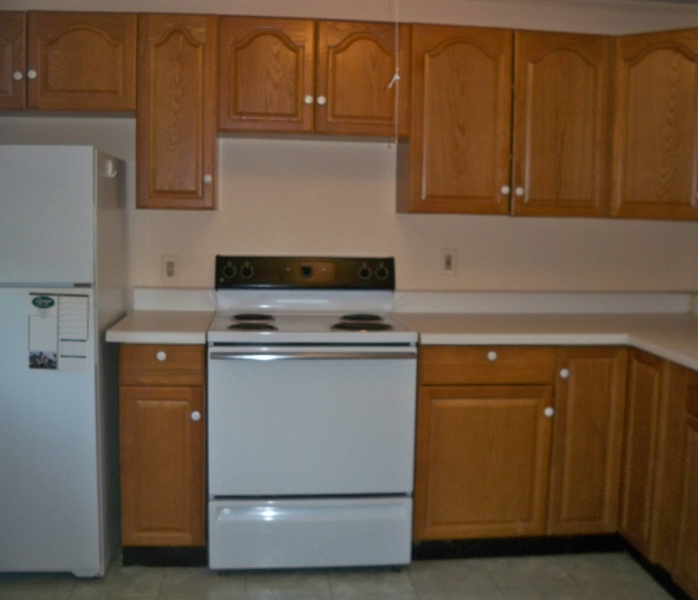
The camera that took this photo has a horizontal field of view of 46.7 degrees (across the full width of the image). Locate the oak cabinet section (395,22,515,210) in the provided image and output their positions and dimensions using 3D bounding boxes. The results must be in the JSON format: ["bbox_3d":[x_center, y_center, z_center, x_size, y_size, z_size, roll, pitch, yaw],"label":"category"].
[{"bbox_3d":[0.438,-0.729,3.395,0.416,0.737,0.323,0,6,-6],"label":"oak cabinet section"}]

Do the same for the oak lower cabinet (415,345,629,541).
[{"bbox_3d":[0.634,0.510,3.427,0.821,0.766,0.620,0,7,-6],"label":"oak lower cabinet"}]

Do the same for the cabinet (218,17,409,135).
[{"bbox_3d":[-0.146,-0.888,3.328,0.763,0.433,0.318,0,7,-6],"label":"cabinet"}]

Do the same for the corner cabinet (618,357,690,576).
[{"bbox_3d":[1.400,0.575,3.012,0.610,0.766,0.380,0,7,-6],"label":"corner cabinet"}]

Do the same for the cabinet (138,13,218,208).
[{"bbox_3d":[-0.682,-0.740,3.287,0.308,0.740,0.318,0,7,-6],"label":"cabinet"}]

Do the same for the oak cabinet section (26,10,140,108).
[{"bbox_3d":[-1.029,-0.923,3.224,0.409,0.372,0.323,0,6,-6],"label":"oak cabinet section"}]

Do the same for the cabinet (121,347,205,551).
[{"bbox_3d":[-0.712,0.500,3.278,0.309,0.766,0.620,0,7,-6],"label":"cabinet"}]

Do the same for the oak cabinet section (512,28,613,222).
[{"bbox_3d":[0.849,-0.726,3.437,0.410,0.737,0.323,0,6,-6],"label":"oak cabinet section"}]

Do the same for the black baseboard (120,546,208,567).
[{"bbox_3d":[-0.694,0.961,3.100,0.304,0.110,0.025,0,7,-6],"label":"black baseboard"}]

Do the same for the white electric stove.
[{"bbox_3d":[-0.164,0.422,3.288,0.763,1.160,0.680,0,7,-6],"label":"white electric stove"}]

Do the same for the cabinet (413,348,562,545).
[{"bbox_3d":[0.489,0.509,3.411,0.529,0.766,0.620,0,7,-6],"label":"cabinet"}]

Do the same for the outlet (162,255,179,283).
[{"bbox_3d":[-0.771,-0.134,3.505,0.072,0.116,0.010,0,7,-6],"label":"outlet"}]

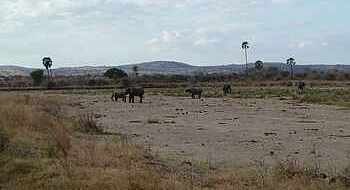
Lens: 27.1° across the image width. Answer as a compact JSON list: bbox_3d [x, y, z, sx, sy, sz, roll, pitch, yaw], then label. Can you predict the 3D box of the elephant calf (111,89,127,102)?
[{"bbox_3d":[-7.719,0.069,100.000,2.250,1.700,0.850,0,1,10],"label":"elephant calf"}]

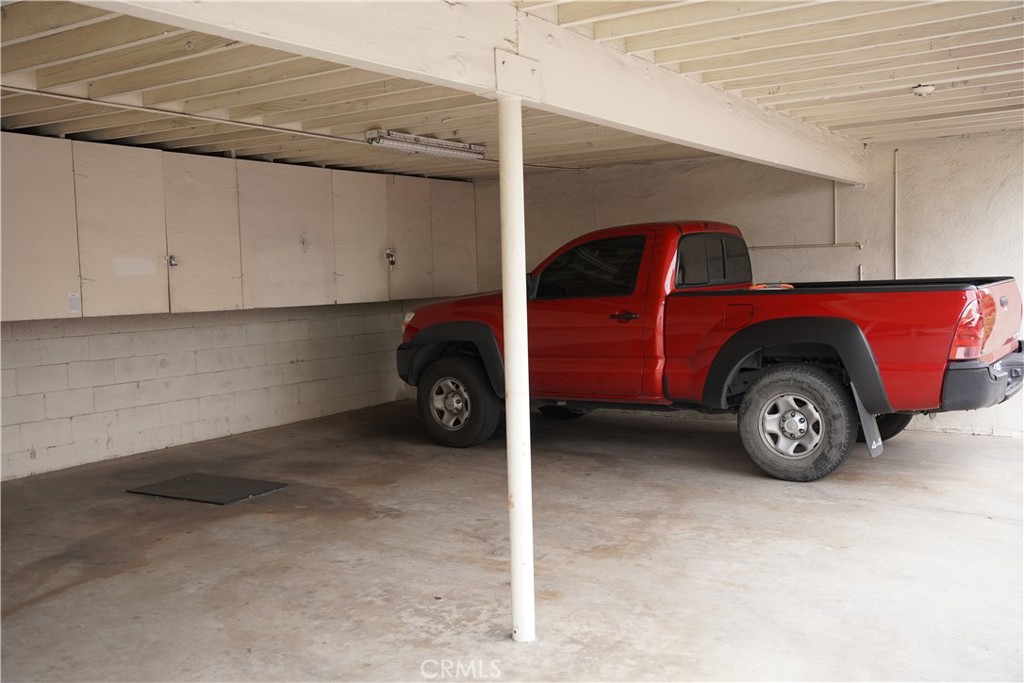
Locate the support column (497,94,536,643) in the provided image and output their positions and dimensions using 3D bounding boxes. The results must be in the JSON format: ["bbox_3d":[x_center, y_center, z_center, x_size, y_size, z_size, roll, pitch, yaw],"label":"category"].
[{"bbox_3d":[0.021,0.120,3.662,0.088,2.056,0.088,1,5,33],"label":"support column"}]

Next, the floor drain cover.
[{"bbox_3d":[-2.040,0.990,6.507,0.899,0.014,0.610,1,5,29],"label":"floor drain cover"}]

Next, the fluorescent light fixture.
[{"bbox_3d":[-0.612,-1.438,7.131,0.135,0.110,1.207,1,5,33],"label":"fluorescent light fixture"}]

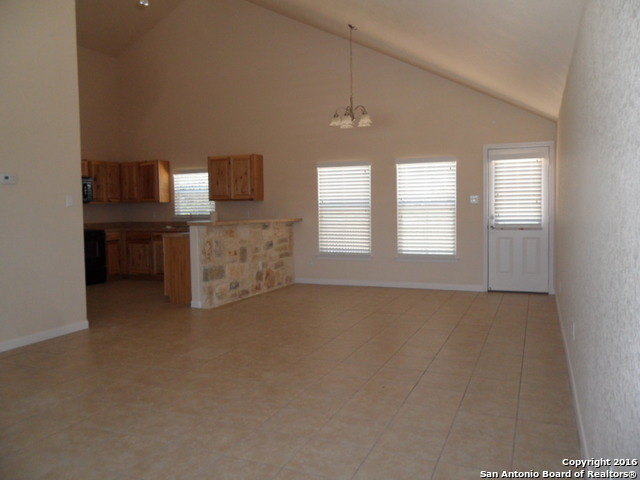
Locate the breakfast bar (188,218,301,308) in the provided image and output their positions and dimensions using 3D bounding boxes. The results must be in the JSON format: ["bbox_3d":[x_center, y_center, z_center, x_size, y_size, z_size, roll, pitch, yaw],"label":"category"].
[{"bbox_3d":[-0.984,0.256,7.384,0.440,1.085,2.558,1,3,24],"label":"breakfast bar"}]

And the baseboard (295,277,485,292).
[{"bbox_3d":[1.002,0.702,7.941,3.085,0.087,0.020,1,3,24],"label":"baseboard"}]

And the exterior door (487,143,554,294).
[{"bbox_3d":[2.832,-0.289,7.110,0.875,2.085,0.080,1,3,24],"label":"exterior door"}]

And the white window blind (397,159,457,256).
[{"bbox_3d":[1.634,-0.480,7.643,0.900,1.505,0.110,1,3,24],"label":"white window blind"}]

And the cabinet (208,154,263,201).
[{"bbox_3d":[-1.468,-1.075,8.738,0.904,0.771,0.331,1,3,24],"label":"cabinet"}]

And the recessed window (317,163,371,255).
[{"bbox_3d":[0.405,-0.496,8.192,0.950,1.498,0.100,1,3,24],"label":"recessed window"}]

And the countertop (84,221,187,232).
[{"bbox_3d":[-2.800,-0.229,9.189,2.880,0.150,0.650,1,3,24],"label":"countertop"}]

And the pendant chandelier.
[{"bbox_3d":[0.414,-2.206,6.774,0.610,1.360,0.600,-1,3,0],"label":"pendant chandelier"}]

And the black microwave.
[{"bbox_3d":[-4.379,-0.864,8.644,0.410,0.435,0.760,1,3,24],"label":"black microwave"}]

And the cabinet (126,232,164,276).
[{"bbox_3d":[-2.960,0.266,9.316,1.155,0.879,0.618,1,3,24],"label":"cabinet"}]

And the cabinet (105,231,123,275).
[{"bbox_3d":[-4.061,0.282,9.278,0.613,0.884,0.371,1,3,24],"label":"cabinet"}]

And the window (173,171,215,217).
[{"bbox_3d":[-2.351,-0.868,9.330,0.940,0.815,0.080,1,3,24],"label":"window"}]

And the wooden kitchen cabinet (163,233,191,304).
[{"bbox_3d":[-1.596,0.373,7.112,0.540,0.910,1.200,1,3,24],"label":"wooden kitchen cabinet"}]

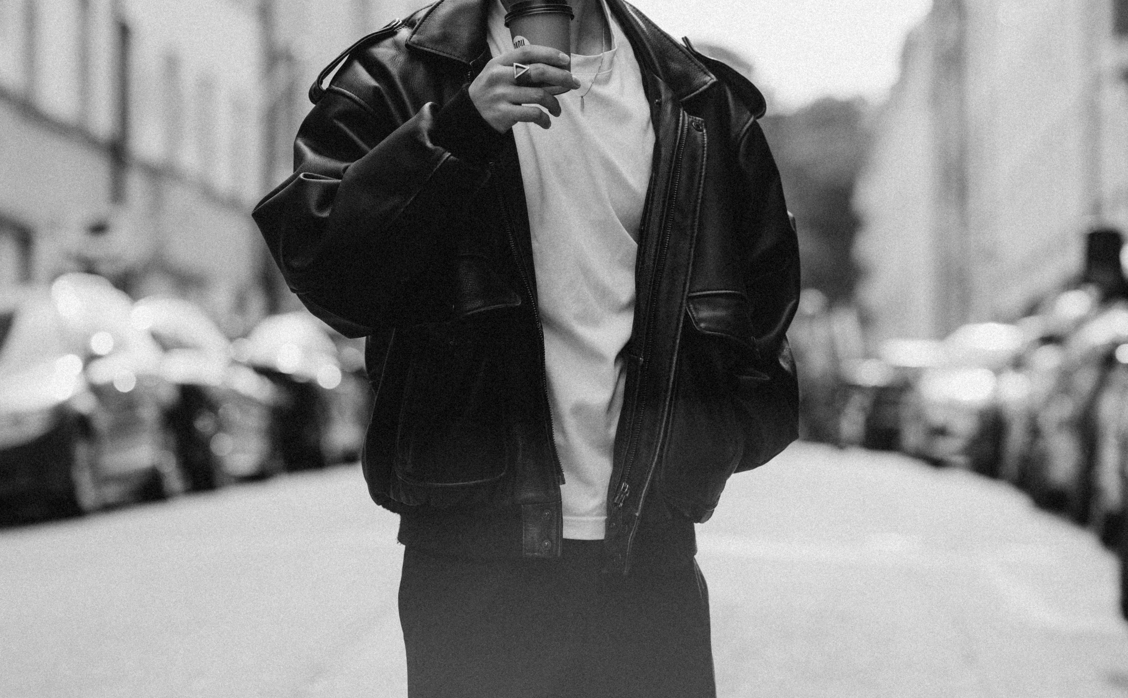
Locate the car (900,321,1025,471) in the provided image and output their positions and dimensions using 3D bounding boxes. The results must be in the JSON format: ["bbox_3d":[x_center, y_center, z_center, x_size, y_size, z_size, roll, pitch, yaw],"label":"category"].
[{"bbox_3d":[4.300,0.410,39.000,1.800,1.450,4.400,0,-1,3],"label":"car"}]

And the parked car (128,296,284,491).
[{"bbox_3d":[-3.440,0.340,31.600,1.800,1.480,4.400,0,-1,3],"label":"parked car"}]

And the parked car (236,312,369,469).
[{"bbox_3d":[-3.020,0.380,38.600,1.800,1.470,4.400,0,-1,3],"label":"parked car"}]

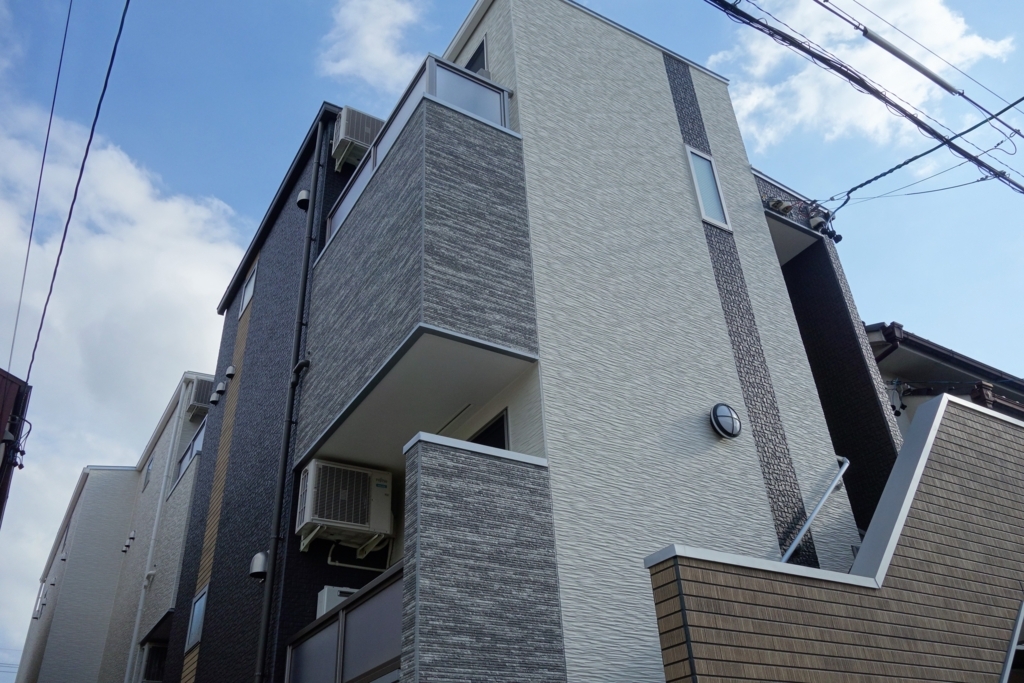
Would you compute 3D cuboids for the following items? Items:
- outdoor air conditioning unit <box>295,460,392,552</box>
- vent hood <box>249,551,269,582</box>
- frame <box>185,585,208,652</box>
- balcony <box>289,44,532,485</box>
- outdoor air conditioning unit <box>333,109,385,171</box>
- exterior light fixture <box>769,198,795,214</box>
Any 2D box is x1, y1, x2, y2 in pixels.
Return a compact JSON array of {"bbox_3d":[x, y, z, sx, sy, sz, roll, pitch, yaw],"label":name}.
[{"bbox_3d":[-1.295,1.305,6.239,0.682,0.579,0.302,16,-38,-28],"label":"outdoor air conditioning unit"},{"bbox_3d":[-2.042,1.790,6.421,0.115,0.180,0.170,16,-38,-28],"label":"vent hood"},{"bbox_3d":[-3.211,2.853,8.166,0.080,0.563,0.687,16,-38,-28],"label":"frame"},{"bbox_3d":[-0.855,-0.500,6.478,0.876,2.621,2.316,16,-38,-28],"label":"balcony"},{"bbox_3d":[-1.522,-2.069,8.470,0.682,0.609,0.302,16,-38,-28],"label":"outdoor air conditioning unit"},{"bbox_3d":[2.720,-1.361,8.044,0.290,0.115,0.090,16,-38,-28],"label":"exterior light fixture"}]

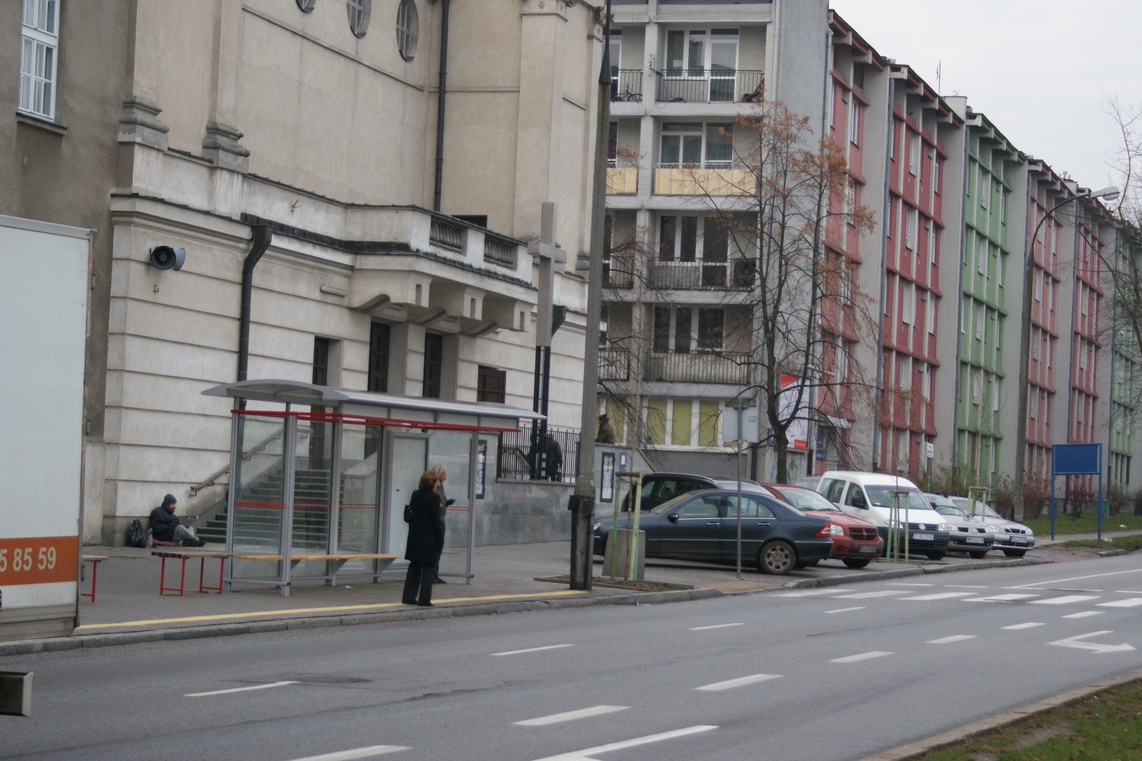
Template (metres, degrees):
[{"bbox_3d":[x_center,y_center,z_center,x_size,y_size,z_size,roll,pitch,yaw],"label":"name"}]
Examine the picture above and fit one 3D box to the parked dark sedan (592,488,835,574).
[{"bbox_3d":[2.615,2.642,45.935,4.526,1.426,1.730,2,-2,15],"label":"parked dark sedan"}]

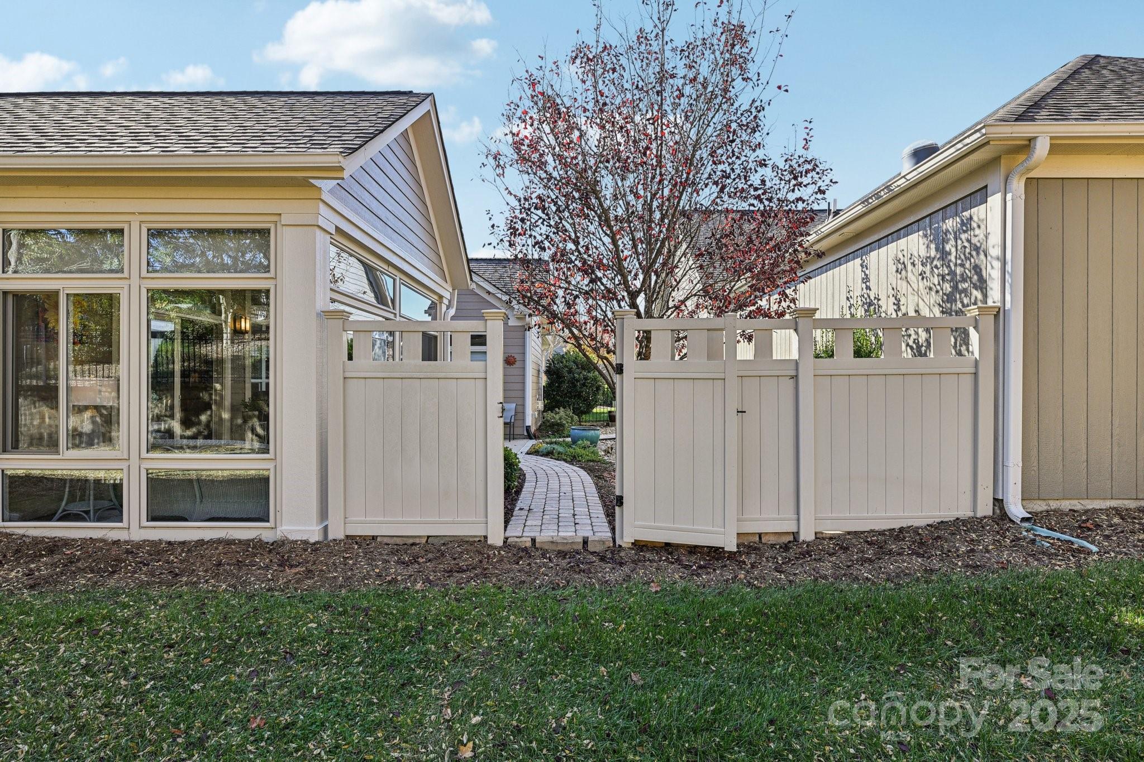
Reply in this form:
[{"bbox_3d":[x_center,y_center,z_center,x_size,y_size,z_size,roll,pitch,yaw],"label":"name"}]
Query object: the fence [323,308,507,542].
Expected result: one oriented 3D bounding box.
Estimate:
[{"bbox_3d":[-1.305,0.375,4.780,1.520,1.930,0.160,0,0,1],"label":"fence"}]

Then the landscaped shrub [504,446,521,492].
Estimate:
[{"bbox_3d":[-0.950,1.040,7.200,0.680,0.600,0.680,0,0,1],"label":"landscaped shrub"}]

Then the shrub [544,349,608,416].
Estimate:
[{"bbox_3d":[0.109,0.170,17.500,1.950,2.250,1.900,0,0,1],"label":"shrub"}]

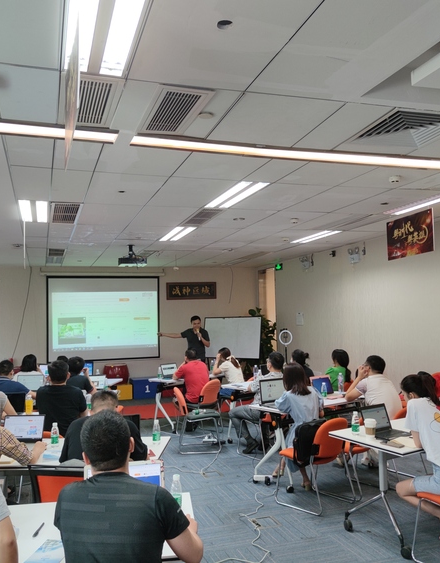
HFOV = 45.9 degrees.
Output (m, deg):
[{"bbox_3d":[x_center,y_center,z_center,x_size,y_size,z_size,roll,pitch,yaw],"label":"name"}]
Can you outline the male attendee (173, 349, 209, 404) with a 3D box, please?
[{"bbox_3d":[-0.509,1.660,7.920,0.500,1.274,0.780,1,-5,-38],"label":"male attendee"}]

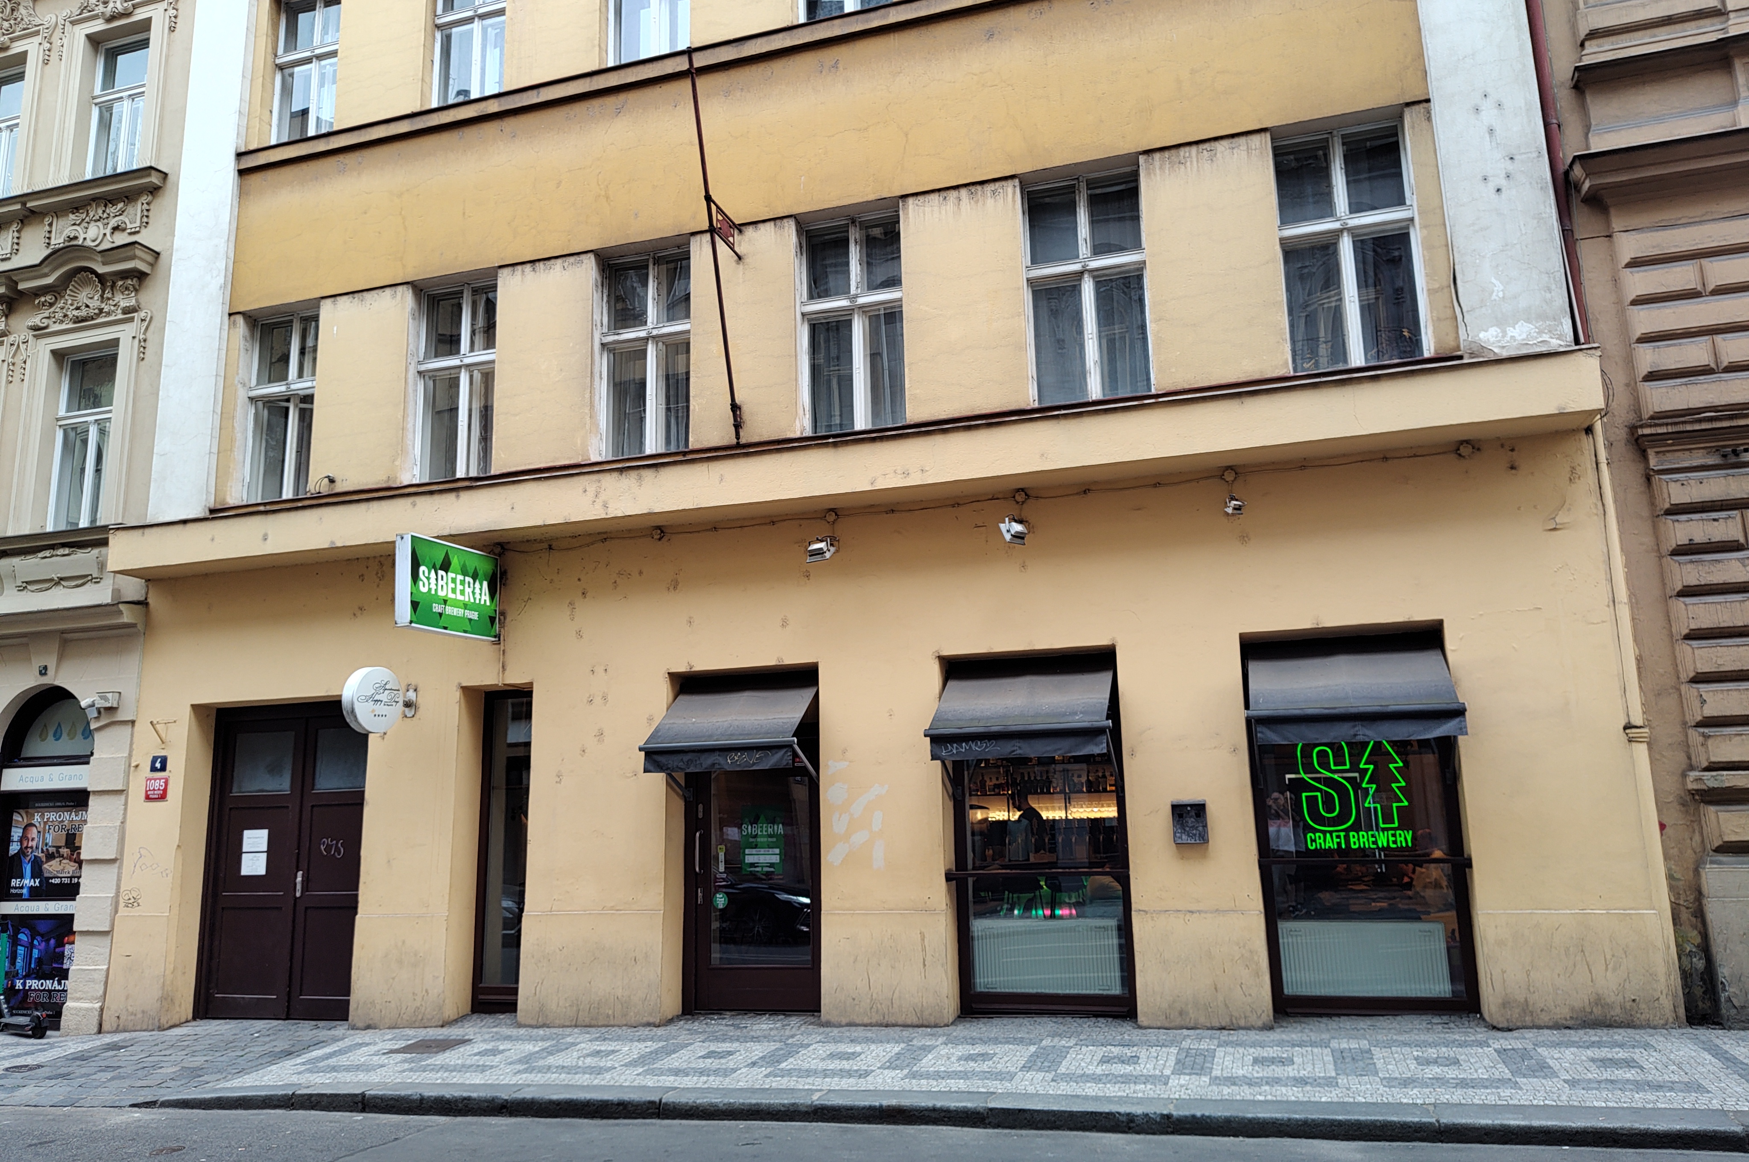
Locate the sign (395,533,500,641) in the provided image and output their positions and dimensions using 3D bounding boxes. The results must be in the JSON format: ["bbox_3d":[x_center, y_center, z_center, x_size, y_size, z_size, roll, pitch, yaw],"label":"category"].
[{"bbox_3d":[-3.542,0.075,9.708,0.140,0.735,1.130,-5,-11,16],"label":"sign"}]

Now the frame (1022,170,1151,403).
[{"bbox_3d":[1.767,-2.401,9.575,0.960,1.990,0.140,-5,-11,16],"label":"frame"}]

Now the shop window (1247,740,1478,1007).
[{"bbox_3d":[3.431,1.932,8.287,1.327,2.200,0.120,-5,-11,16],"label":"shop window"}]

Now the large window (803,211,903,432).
[{"bbox_3d":[-0.154,-2.241,10.136,0.960,1.990,0.140,-5,-11,16],"label":"large window"}]

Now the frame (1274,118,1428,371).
[{"bbox_3d":[3.670,-2.559,9.018,0.960,1.990,0.140,-5,-11,16],"label":"frame"}]

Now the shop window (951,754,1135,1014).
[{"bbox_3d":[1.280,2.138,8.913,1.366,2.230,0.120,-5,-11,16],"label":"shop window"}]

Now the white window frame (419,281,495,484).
[{"bbox_3d":[-3.960,-1.925,11.248,0.960,1.990,0.140,-5,-11,16],"label":"white window frame"}]

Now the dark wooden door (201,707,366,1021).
[{"bbox_3d":[-5.411,2.574,10.857,2.061,2.899,0.120,-5,-11,16],"label":"dark wooden door"}]

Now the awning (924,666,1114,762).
[{"bbox_3d":[1.122,0.994,8.707,1.360,0.670,0.820,-5,-11,16],"label":"awning"}]

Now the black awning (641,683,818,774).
[{"bbox_3d":[-1.110,1.170,9.319,1.321,0.707,0.814,-5,-11,16],"label":"black awning"}]

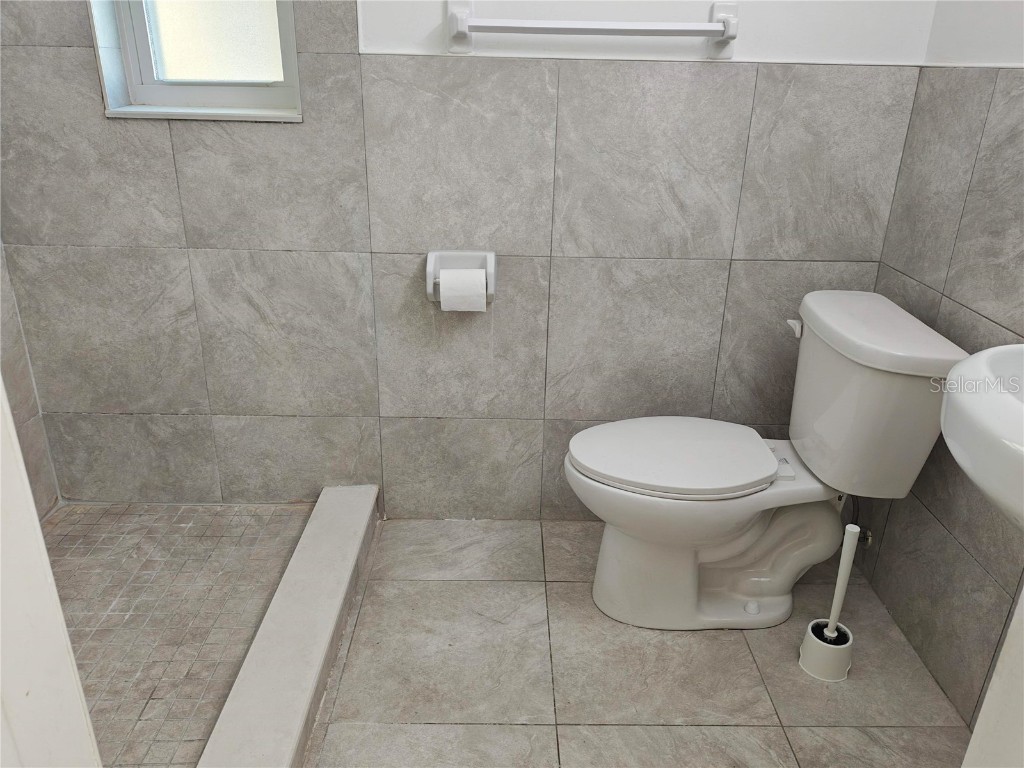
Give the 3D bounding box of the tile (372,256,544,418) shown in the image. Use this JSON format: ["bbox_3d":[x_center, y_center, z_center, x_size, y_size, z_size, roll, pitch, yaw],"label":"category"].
[{"bbox_3d":[-0.131,-0.117,1.939,0.452,0.454,0.012,1,23,-1],"label":"tile"}]

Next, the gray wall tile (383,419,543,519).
[{"bbox_3d":[-0.140,0.243,2.090,0.452,0.327,0.012,1,23,-1],"label":"gray wall tile"}]

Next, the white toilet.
[{"bbox_3d":[0.507,0.190,1.740,0.773,0.723,0.470,1,23,-1],"label":"white toilet"}]

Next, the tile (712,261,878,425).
[{"bbox_3d":[0.739,-0.104,1.967,0.377,0.455,0.012,1,23,-1],"label":"tile"}]

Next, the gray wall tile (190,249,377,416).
[{"bbox_3d":[-0.586,-0.124,1.945,0.455,0.455,0.012,1,23,-1],"label":"gray wall tile"}]

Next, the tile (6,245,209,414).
[{"bbox_3d":[-1.041,-0.131,1.938,0.455,0.455,0.012,1,23,-1],"label":"tile"}]

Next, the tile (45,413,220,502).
[{"bbox_3d":[-1.049,0.208,2.066,0.465,0.282,0.012,1,23,-1],"label":"tile"}]

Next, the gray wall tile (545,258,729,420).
[{"bbox_3d":[0.321,-0.109,1.947,0.452,0.454,0.012,1,23,-1],"label":"gray wall tile"}]

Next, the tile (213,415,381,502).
[{"bbox_3d":[-0.594,0.214,2.087,0.455,0.279,0.012,1,23,-1],"label":"tile"}]

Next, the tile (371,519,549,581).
[{"bbox_3d":[-0.141,0.457,2.033,0.455,0.012,0.283,1,23,-1],"label":"tile"}]

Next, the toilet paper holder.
[{"bbox_3d":[-0.129,-0.257,1.847,0.171,0.133,0.075,1,23,-1],"label":"toilet paper holder"}]

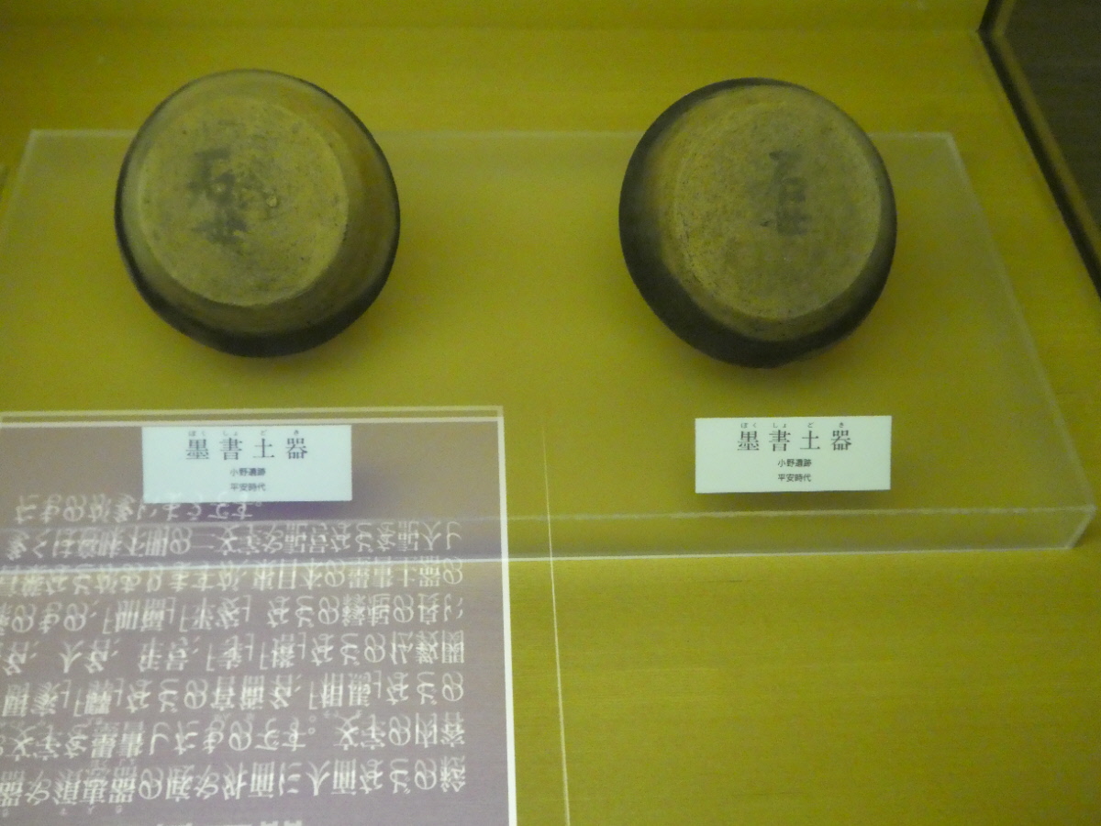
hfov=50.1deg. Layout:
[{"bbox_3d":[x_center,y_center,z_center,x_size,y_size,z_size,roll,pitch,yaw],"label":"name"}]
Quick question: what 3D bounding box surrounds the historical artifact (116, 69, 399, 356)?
[{"bbox_3d":[-0.138,-0.094,0.543,0.134,0.041,0.134,0,93,-5],"label":"historical artifact"}]

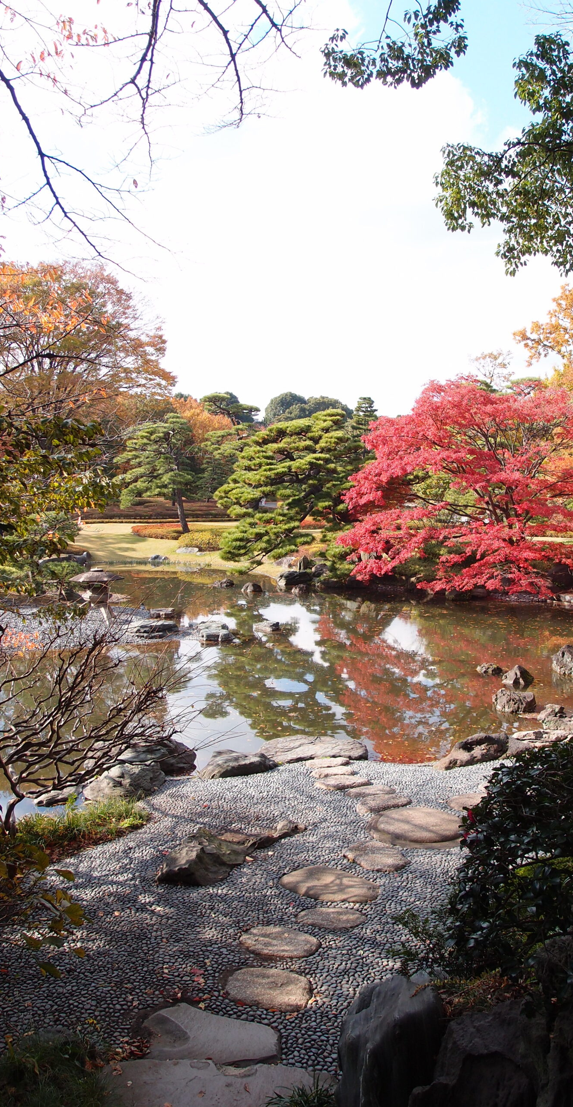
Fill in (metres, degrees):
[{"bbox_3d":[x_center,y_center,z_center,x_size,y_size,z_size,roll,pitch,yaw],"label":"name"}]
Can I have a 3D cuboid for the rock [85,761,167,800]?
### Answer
[{"bbox_3d":[-1.790,2.464,9.867,0.882,0.266,0.574,-1,4,-20],"label":"rock"}]

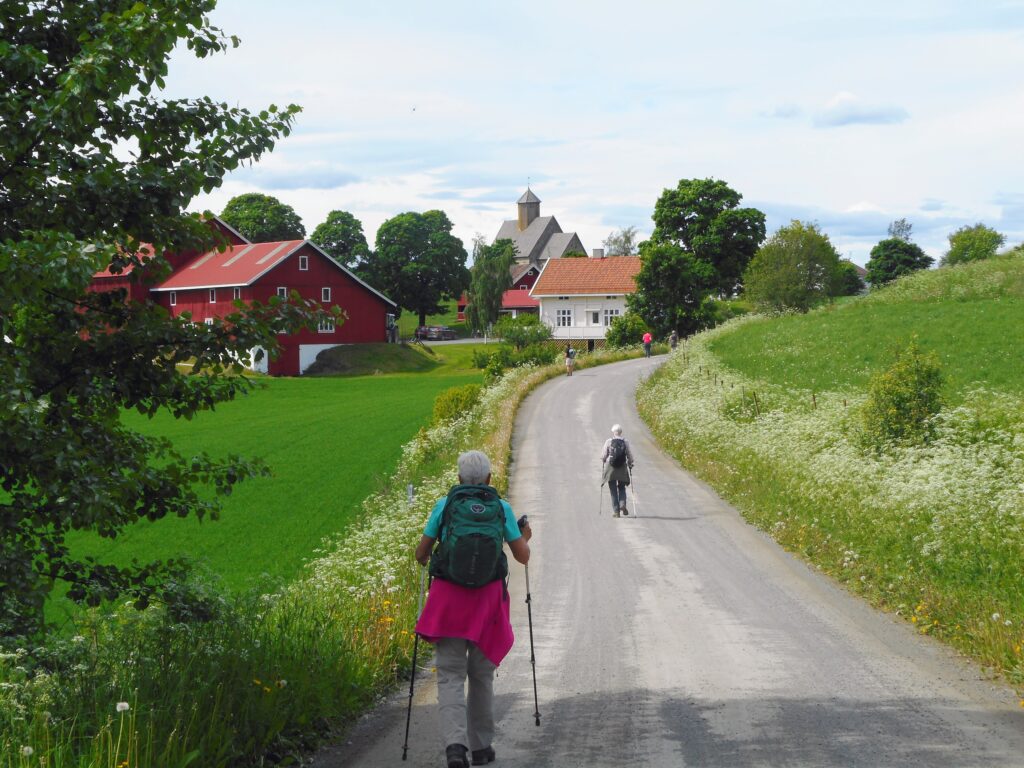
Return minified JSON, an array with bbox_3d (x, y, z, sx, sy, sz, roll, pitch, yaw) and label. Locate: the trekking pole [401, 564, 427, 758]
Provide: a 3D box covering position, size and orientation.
[{"bbox_3d":[-0.500,1.355,10.500,0.060,1.260,0.060,6,-9,0],"label":"trekking pole"}]

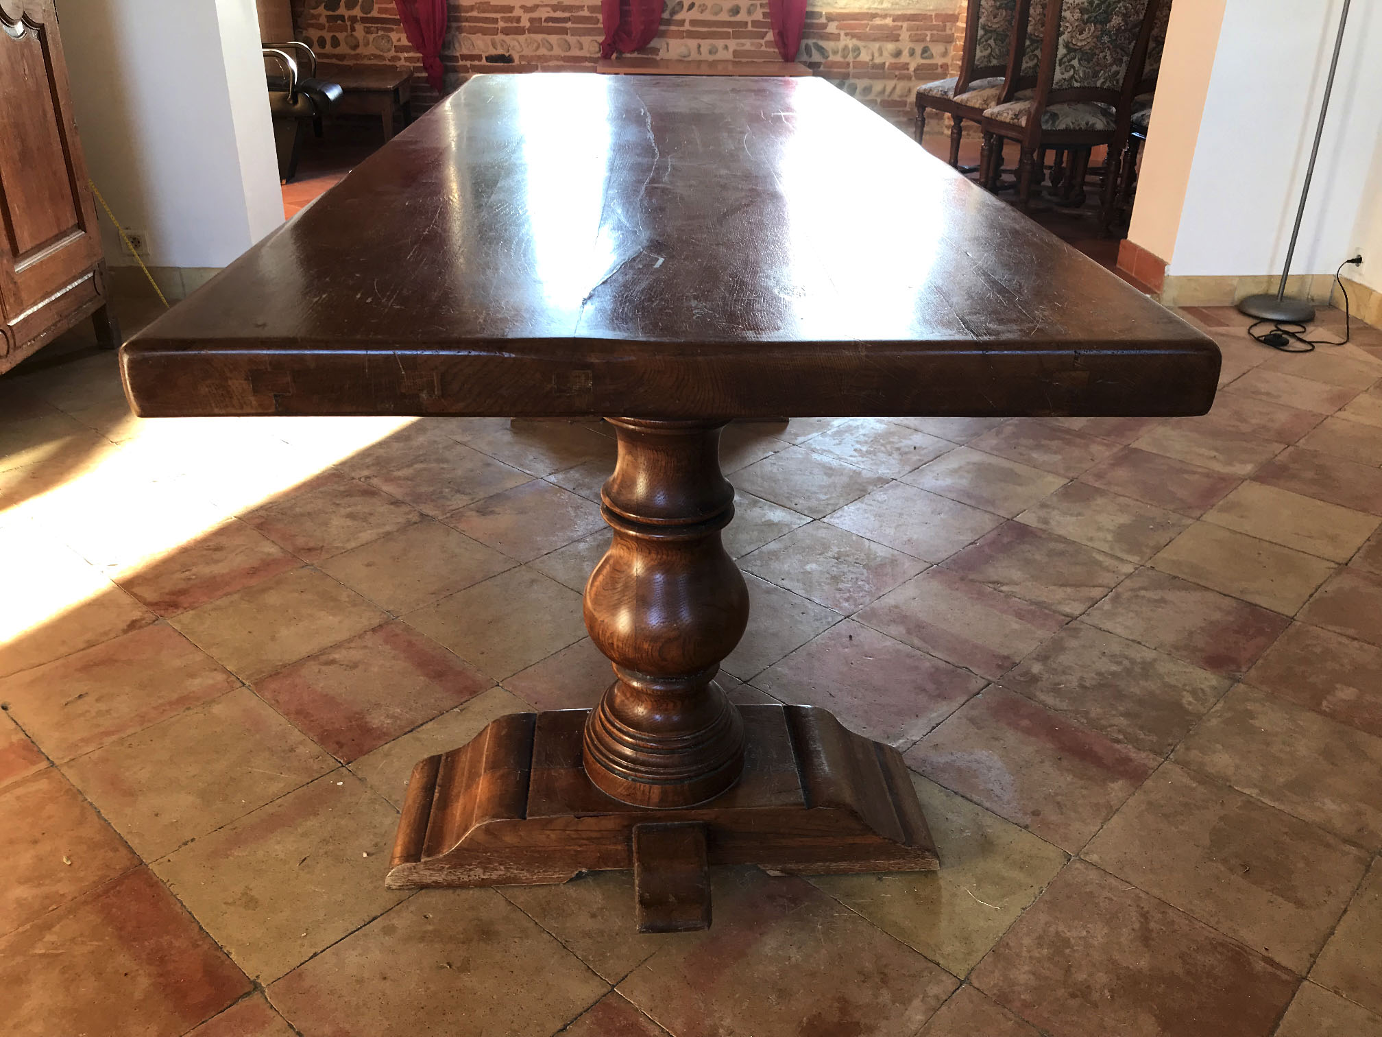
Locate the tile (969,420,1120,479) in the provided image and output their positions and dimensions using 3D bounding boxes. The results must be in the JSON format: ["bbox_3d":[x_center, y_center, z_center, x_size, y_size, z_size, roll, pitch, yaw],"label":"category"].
[{"bbox_3d":[0.860,-0.166,2.720,0.275,0.020,0.275,23,34,38],"label":"tile"}]

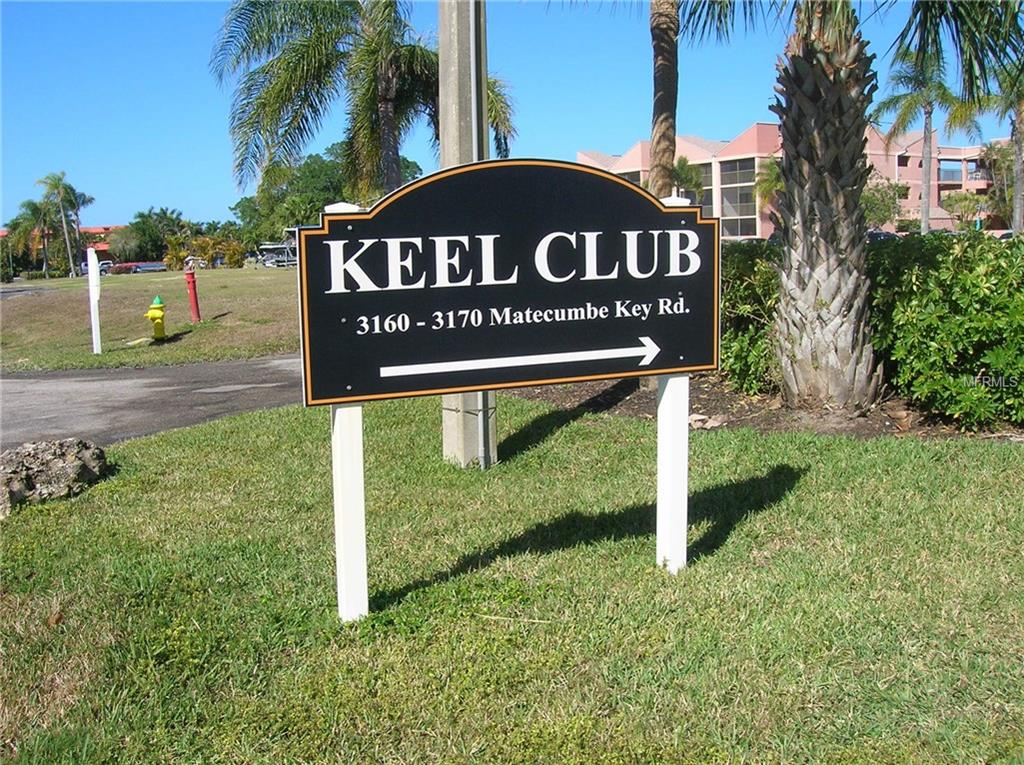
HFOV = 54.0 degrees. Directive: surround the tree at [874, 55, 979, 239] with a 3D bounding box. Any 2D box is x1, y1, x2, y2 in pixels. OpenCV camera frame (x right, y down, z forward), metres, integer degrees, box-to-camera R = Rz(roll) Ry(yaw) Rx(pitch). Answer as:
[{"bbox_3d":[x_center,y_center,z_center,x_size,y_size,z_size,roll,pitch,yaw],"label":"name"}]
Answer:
[{"bbox_3d":[21.163,-11.418,51.342,5.591,10.865,5.400,1,8,22],"label":"tree"}]

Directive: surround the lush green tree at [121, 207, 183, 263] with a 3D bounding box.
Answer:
[{"bbox_3d":[-47.675,-18.937,133.570,8.272,8.282,7.600,-5,8,-19],"label":"lush green tree"}]

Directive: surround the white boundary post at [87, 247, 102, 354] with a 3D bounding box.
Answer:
[{"bbox_3d":[-6.062,-1.192,14.600,0.140,1.580,0.130,-3,8,-17],"label":"white boundary post"}]

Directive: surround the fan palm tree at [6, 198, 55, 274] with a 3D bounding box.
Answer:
[{"bbox_3d":[-53.392,-15.992,111.493,5.352,8.735,5.200,-6,8,-25],"label":"fan palm tree"}]

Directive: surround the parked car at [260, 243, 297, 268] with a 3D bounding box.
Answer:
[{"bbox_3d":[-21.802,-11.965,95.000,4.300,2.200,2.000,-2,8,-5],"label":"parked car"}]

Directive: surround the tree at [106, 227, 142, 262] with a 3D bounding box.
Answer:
[{"bbox_3d":[-49.270,-16.904,127.708,4.588,5.787,4.600,-5,8,-21],"label":"tree"}]

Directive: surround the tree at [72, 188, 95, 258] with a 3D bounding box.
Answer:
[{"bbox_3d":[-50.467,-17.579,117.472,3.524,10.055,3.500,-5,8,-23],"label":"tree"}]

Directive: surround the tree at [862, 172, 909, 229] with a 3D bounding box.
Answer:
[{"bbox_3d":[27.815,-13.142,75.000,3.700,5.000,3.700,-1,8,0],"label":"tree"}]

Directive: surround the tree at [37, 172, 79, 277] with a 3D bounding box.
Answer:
[{"bbox_3d":[-38.916,-13.528,86.000,3.800,9.000,3.800,-1,8,0],"label":"tree"}]

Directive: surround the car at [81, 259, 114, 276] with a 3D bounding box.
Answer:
[{"bbox_3d":[-42.919,-11.908,104.000,4.300,1.650,1.850,0,8,9],"label":"car"}]

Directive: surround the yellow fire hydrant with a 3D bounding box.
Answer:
[{"bbox_3d":[-6.231,-1.133,17.654,0.400,0.783,0.380,-4,8,-17],"label":"yellow fire hydrant"}]

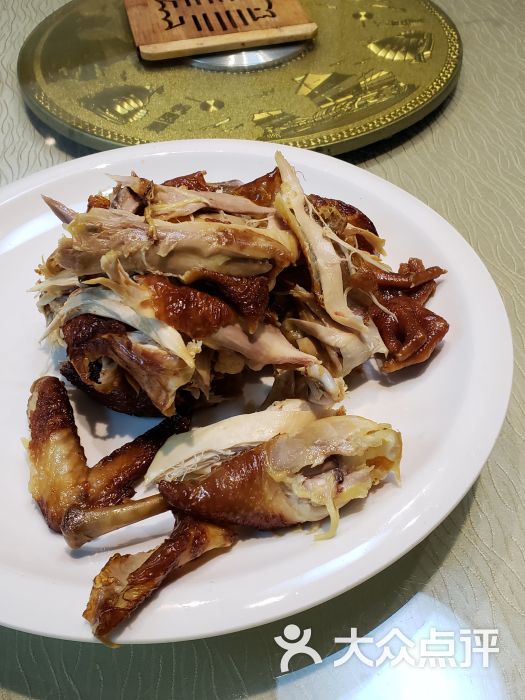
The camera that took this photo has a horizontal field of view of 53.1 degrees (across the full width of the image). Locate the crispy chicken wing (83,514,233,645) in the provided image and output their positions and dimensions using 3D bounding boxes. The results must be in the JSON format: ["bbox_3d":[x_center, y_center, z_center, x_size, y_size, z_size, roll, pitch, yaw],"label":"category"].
[{"bbox_3d":[-0.040,0.083,0.208,0.067,0.034,0.031,-33,56,-23],"label":"crispy chicken wing"}]

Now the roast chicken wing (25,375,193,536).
[{"bbox_3d":[-0.089,0.049,0.251,0.091,0.027,0.071,14,52,13],"label":"roast chicken wing"}]

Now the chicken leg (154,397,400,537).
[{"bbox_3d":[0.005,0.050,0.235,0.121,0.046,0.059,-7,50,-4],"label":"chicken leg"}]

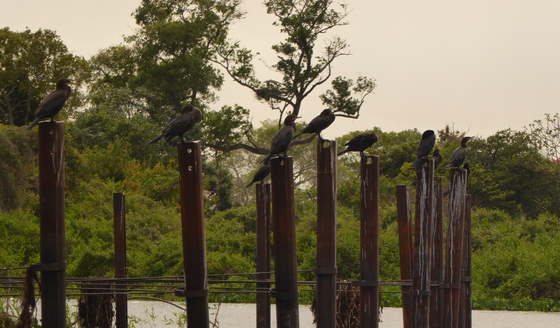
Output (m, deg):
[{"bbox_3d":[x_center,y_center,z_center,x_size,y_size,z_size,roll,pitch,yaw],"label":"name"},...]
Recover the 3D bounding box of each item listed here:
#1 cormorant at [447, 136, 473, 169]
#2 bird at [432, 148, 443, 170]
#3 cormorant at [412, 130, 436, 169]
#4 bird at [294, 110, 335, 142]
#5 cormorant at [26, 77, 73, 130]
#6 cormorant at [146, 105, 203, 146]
[{"bbox_3d":[2.175,-0.127,49.000,0.360,0.410,0.160,1,-1,-30],"label":"cormorant"},{"bbox_3d":[1.898,0.006,51.000,0.370,0.410,0.160,0,-1,-6],"label":"bird"},{"bbox_3d":[1.697,-0.170,47.500,0.170,0.450,0.340,-1,-2,37],"label":"cormorant"},{"bbox_3d":[0.367,-0.415,43.000,0.440,0.350,0.160,0,-1,-3],"label":"bird"},{"bbox_3d":[-1.873,-0.485,33.000,0.400,0.420,0.160,0,-1,-9],"label":"cormorant"},{"bbox_3d":[-0.926,-0.338,35.500,0.470,0.360,0.160,0,-1,-3],"label":"cormorant"}]

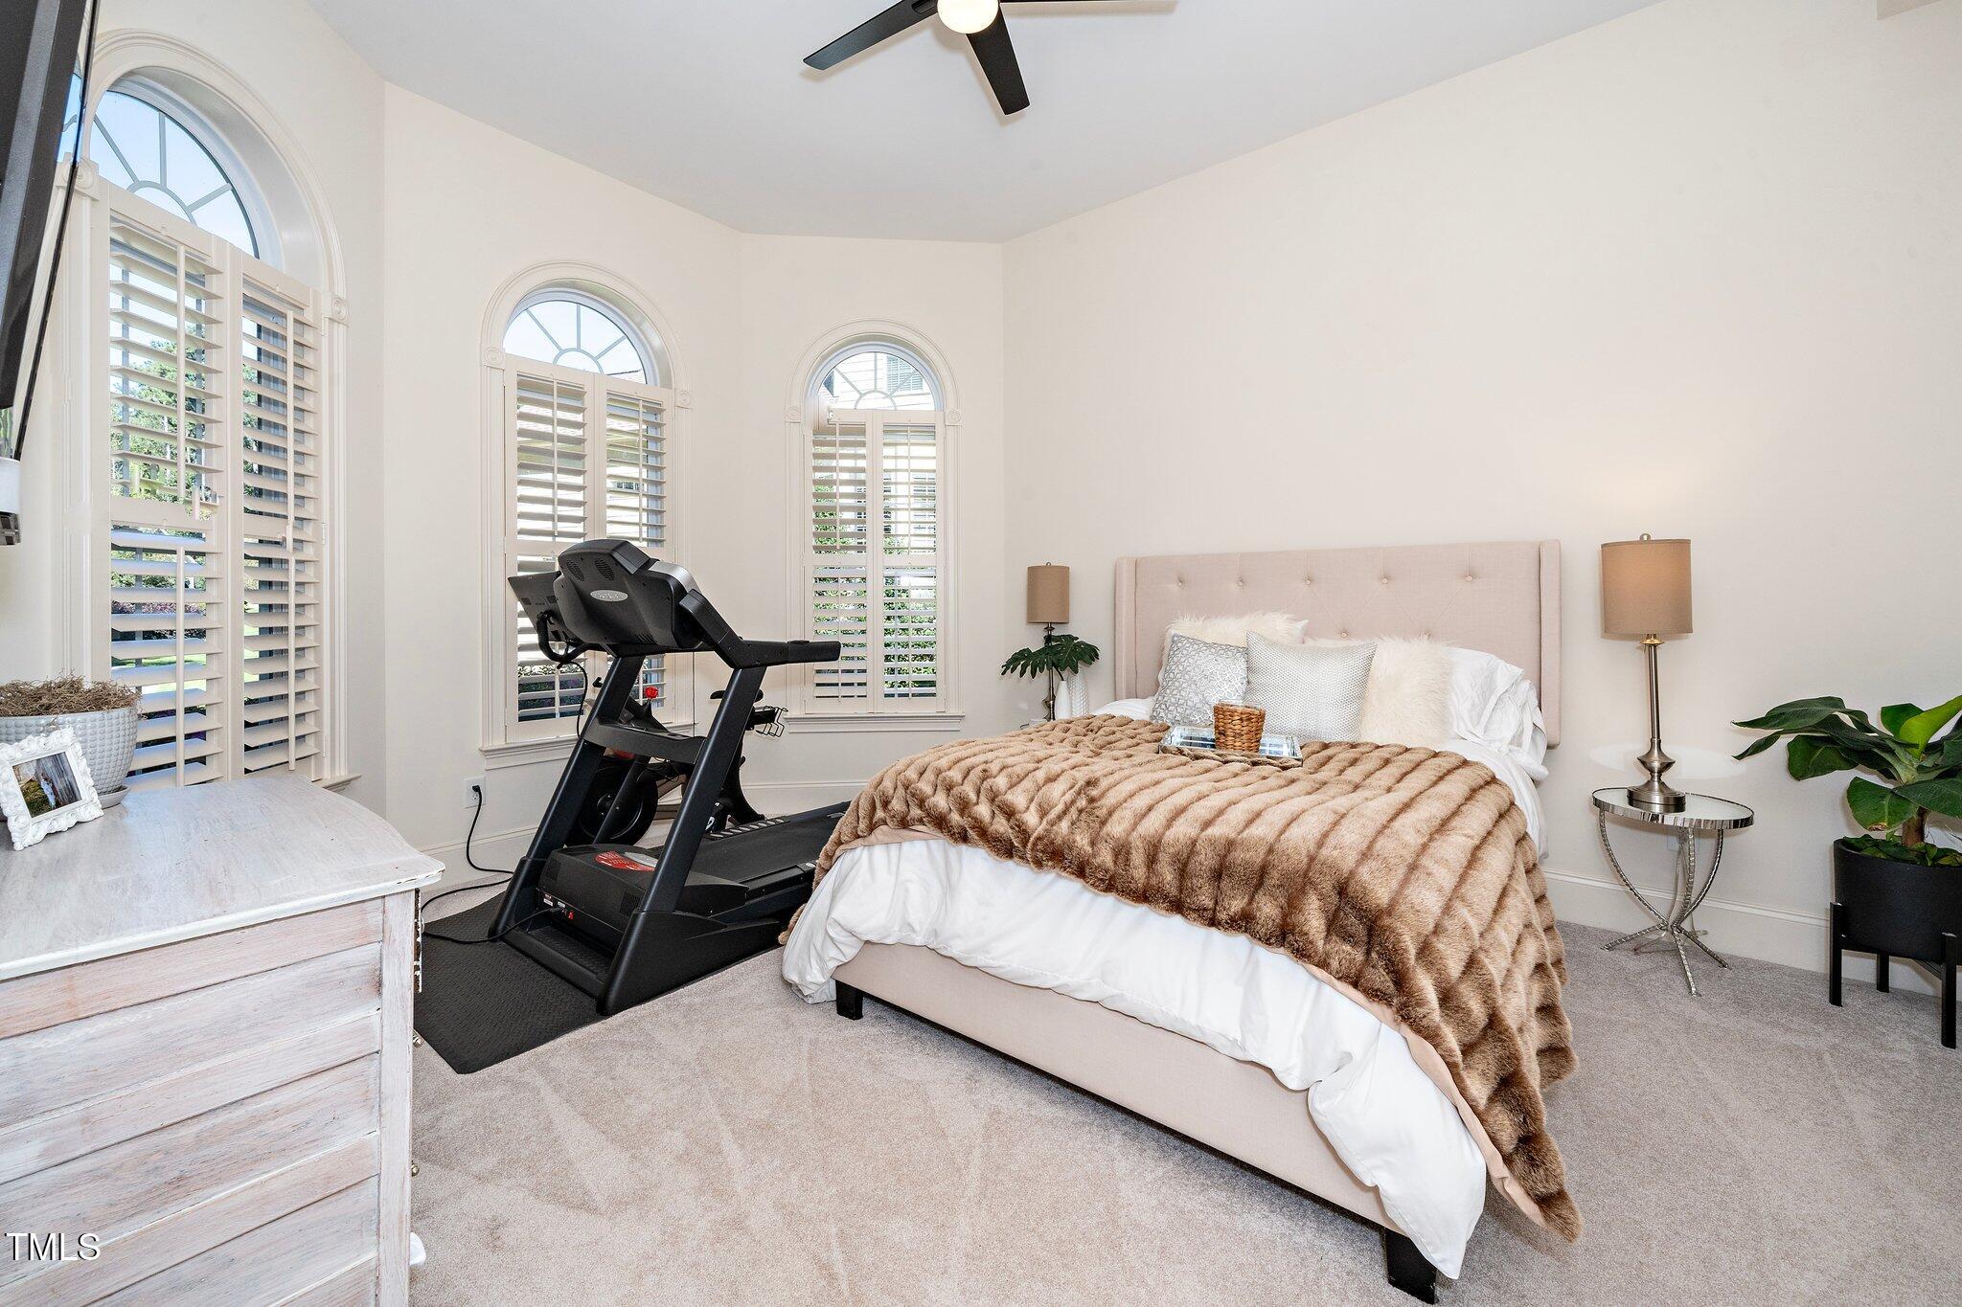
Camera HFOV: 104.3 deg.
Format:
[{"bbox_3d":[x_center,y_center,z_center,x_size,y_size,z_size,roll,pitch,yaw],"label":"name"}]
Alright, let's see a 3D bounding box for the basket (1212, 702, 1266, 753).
[{"bbox_3d":[0.864,0.249,2.558,0.158,0.142,0.158,2,4,38],"label":"basket"}]

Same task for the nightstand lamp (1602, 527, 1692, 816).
[{"bbox_3d":[2.163,0.052,2.461,0.220,0.871,0.220,2,4,38],"label":"nightstand lamp"}]

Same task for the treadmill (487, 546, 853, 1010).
[{"bbox_3d":[-0.785,0.281,3.161,0.833,1.398,1.975,2,4,39],"label":"treadmill"}]

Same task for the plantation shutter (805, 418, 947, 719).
[{"bbox_3d":[-0.616,-0.535,4.432,0.813,1.746,0.070,0,3,-3],"label":"plantation shutter"}]

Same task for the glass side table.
[{"bbox_3d":[2.184,0.733,2.403,0.375,0.522,0.375,2,3,39],"label":"glass side table"}]

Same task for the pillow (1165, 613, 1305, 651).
[{"bbox_3d":[1.053,0.082,3.279,0.540,0.470,0.170,2,-15,39],"label":"pillow"}]

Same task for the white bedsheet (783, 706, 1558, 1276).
[{"bbox_3d":[0.643,0.663,2.368,1.904,0.678,1.523,2,4,38],"label":"white bedsheet"}]

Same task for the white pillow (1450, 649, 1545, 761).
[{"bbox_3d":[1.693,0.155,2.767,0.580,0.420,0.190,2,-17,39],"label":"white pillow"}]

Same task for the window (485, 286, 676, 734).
[{"bbox_3d":[-1.864,-0.684,3.637,0.140,2.124,0.887,2,3,39],"label":"window"}]

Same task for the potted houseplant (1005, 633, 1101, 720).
[{"bbox_3d":[0.360,0.142,3.850,0.460,0.487,0.360,2,3,39],"label":"potted houseplant"}]

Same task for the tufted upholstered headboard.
[{"bbox_3d":[1.414,-0.075,3.321,1.764,0.720,0.200,2,4,38],"label":"tufted upholstered headboard"}]

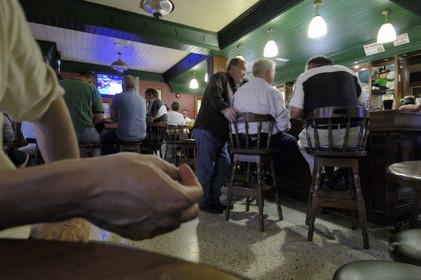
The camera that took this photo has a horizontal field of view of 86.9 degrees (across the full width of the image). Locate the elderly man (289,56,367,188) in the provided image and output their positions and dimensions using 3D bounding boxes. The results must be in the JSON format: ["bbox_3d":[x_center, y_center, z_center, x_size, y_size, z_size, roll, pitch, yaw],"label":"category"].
[{"bbox_3d":[1.068,-0.162,2.025,0.620,1.270,0.700,0,3,18],"label":"elderly man"}]

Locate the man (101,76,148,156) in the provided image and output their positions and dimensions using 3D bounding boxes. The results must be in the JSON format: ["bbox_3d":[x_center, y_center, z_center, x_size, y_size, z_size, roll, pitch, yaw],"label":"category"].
[{"bbox_3d":[-1.202,-0.191,3.054,0.520,1.320,0.700,-3,4,-38],"label":"man"}]

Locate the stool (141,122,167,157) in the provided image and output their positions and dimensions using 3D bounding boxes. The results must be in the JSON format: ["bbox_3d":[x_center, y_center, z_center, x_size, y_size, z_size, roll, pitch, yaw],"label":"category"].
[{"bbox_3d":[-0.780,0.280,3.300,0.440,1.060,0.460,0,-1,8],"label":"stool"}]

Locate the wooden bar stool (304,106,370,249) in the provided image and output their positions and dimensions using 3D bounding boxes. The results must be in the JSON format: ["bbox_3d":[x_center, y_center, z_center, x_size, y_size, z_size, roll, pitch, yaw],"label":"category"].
[{"bbox_3d":[1.068,0.288,1.927,0.460,1.110,0.460,0,3,17],"label":"wooden bar stool"}]

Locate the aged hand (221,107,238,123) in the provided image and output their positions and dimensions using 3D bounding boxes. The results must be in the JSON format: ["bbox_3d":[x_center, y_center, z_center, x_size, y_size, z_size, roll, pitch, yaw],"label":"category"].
[{"bbox_3d":[0.181,-0.234,2.120,0.170,0.100,0.100,30,0,-9],"label":"aged hand"}]

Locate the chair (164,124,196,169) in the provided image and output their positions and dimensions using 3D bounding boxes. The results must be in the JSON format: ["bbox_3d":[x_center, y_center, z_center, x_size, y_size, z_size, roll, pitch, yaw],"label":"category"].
[{"bbox_3d":[-0.570,0.290,4.250,0.440,1.060,0.460,0,-1,45],"label":"chair"}]

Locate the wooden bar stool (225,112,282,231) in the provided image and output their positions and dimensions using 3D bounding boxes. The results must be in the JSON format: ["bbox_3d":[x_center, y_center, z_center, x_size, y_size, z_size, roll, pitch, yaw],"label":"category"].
[{"bbox_3d":[0.433,0.284,2.237,0.470,1.100,0.470,1,3,27],"label":"wooden bar stool"}]

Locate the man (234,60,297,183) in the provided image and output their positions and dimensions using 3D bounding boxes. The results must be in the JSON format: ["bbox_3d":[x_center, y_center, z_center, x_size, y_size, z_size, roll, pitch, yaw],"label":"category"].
[{"bbox_3d":[0.518,-0.175,2.294,0.540,1.290,0.740,1,3,33],"label":"man"}]

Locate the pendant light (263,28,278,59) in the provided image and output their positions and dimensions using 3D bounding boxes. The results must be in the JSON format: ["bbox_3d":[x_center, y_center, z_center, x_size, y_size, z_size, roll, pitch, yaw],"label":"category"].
[{"bbox_3d":[0.851,-1.369,3.150,0.190,0.410,0.190,0,-1,0],"label":"pendant light"}]

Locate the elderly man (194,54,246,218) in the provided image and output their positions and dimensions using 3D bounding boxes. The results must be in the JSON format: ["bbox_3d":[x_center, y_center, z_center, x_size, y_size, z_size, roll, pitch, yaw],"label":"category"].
[{"bbox_3d":[0.110,-0.050,2.481,0.560,1.750,0.520,-2,3,-28],"label":"elderly man"}]

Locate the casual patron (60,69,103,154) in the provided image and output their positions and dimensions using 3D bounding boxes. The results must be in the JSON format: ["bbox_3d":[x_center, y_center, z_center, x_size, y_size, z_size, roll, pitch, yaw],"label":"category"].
[{"bbox_3d":[-1.380,-0.120,2.480,0.550,1.280,0.740,0,-1,-7],"label":"casual patron"}]

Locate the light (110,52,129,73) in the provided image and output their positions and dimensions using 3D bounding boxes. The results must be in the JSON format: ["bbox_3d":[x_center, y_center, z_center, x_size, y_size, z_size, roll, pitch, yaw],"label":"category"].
[{"bbox_3d":[-1.956,-1.666,4.772,0.360,0.420,0.360,-1,3,0],"label":"light"}]

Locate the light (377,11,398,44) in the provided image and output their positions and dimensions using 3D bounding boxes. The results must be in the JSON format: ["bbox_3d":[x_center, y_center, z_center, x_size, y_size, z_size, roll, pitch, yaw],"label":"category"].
[{"bbox_3d":[2.141,-1.374,2.700,0.190,0.390,0.190,0,-1,0],"label":"light"}]

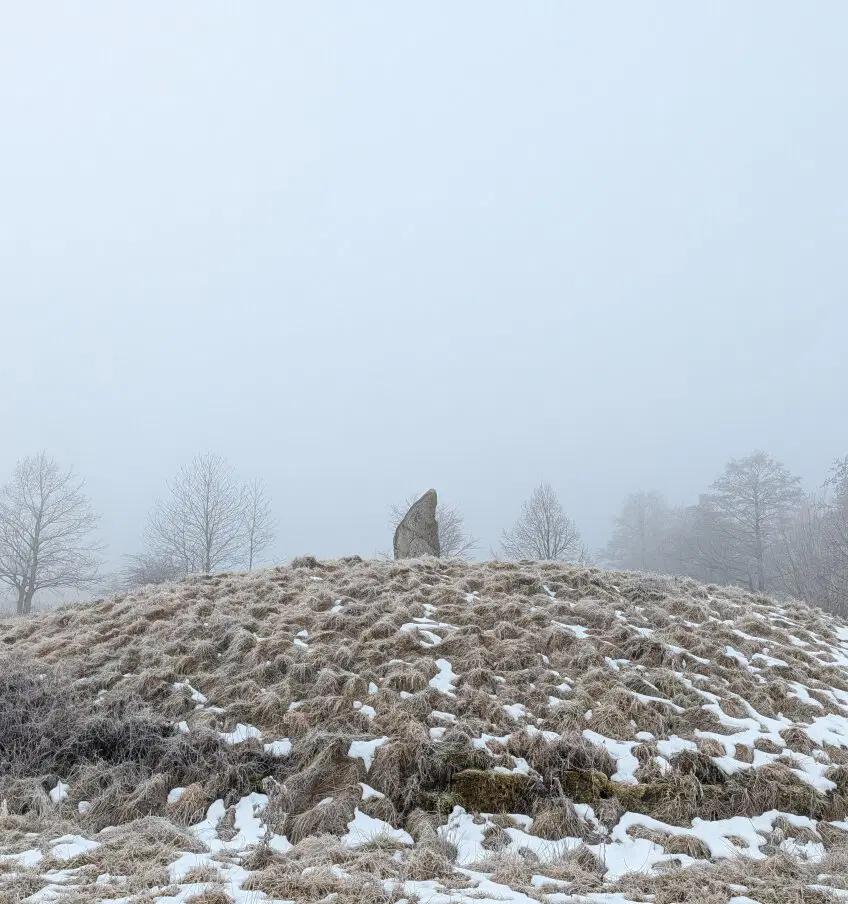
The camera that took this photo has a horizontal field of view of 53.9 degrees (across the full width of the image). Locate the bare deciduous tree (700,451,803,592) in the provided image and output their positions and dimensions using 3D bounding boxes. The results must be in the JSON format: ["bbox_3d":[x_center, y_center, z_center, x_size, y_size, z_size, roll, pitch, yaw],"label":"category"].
[{"bbox_3d":[20.328,5.019,51.897,6.031,10.377,6.031,0,-10,0],"label":"bare deciduous tree"}]

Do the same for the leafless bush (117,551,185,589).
[{"bbox_3d":[-16.157,7.696,49.410,3.949,3.691,3.949,0,-10,0],"label":"leafless bush"}]

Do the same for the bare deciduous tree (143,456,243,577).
[{"bbox_3d":[-14.292,4.964,51.906,6.005,10.008,6.005,0,-10,0],"label":"bare deciduous tree"}]

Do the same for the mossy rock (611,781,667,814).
[{"bbox_3d":[1.597,2.565,6.206,0.440,0.260,0.380,0,-10,0],"label":"mossy rock"}]

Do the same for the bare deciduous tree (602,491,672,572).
[{"bbox_3d":[20.378,9.427,79.549,6.475,11.579,6.475,0,-10,0],"label":"bare deciduous tree"}]

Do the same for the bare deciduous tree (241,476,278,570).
[{"bbox_3d":[-9.916,5.500,49.785,2.285,8.148,2.285,0,-10,0],"label":"bare deciduous tree"}]

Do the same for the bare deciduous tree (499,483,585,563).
[{"bbox_3d":[7.044,5.709,49.750,5.024,7.840,5.024,0,-10,0],"label":"bare deciduous tree"}]

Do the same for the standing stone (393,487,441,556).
[{"bbox_3d":[-0.131,1.423,16.192,0.884,1.437,0.600,0,-10,0],"label":"standing stone"}]

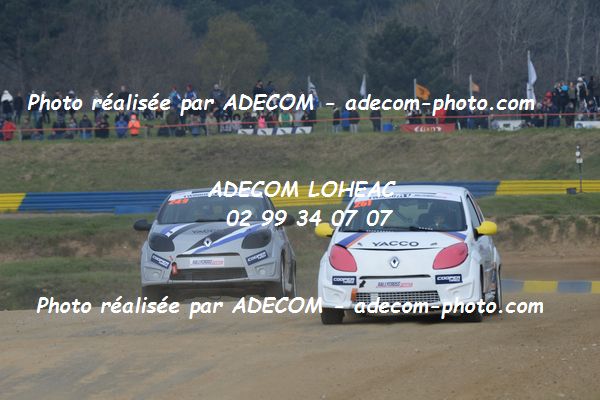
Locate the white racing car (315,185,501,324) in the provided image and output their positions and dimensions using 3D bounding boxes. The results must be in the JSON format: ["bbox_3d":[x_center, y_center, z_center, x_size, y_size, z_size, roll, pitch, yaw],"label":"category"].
[{"bbox_3d":[1.149,0.561,71.700,1.760,1.450,3.600,-1,2,6],"label":"white racing car"}]

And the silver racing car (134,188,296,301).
[{"bbox_3d":[-0.967,0.567,81.600,1.760,1.450,3.600,-2,-4,3],"label":"silver racing car"}]

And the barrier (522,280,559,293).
[{"bbox_3d":[6.512,2.364,185.000,0.980,0.380,0.400,-1,1,0],"label":"barrier"}]

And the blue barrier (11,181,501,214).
[{"bbox_3d":[-2.117,-0.143,325.000,23.300,0.980,0.350,-1,1,-5],"label":"blue barrier"}]

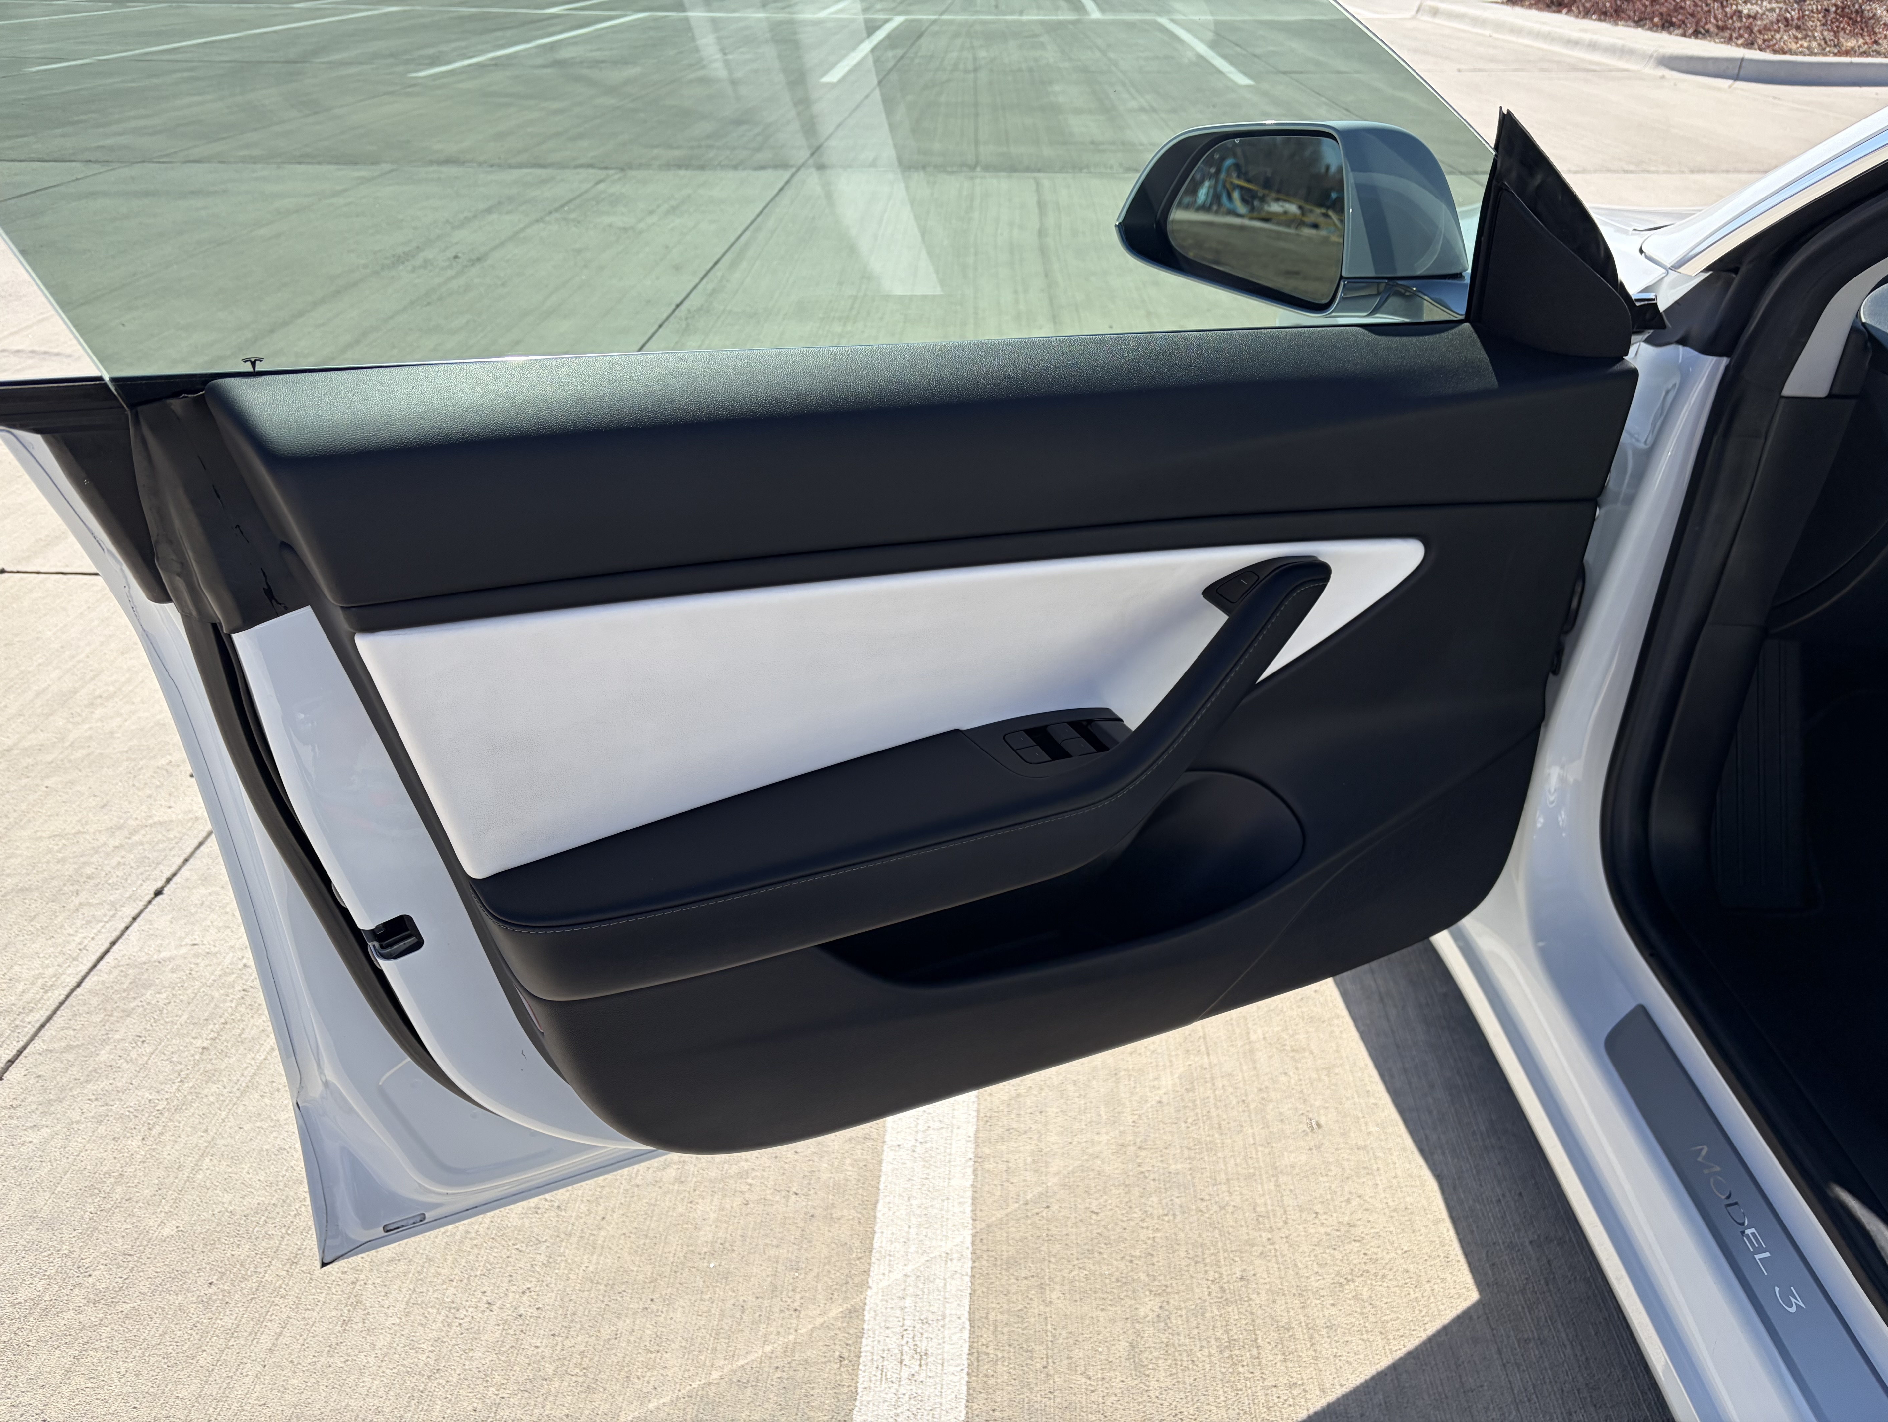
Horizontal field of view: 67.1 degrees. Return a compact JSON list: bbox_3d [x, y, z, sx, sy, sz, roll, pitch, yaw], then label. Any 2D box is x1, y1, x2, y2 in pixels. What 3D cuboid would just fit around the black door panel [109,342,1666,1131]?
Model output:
[{"bbox_3d":[0.058,0.037,1.099,1.020,0.645,0.160,-10,30,-18],"label":"black door panel"}]

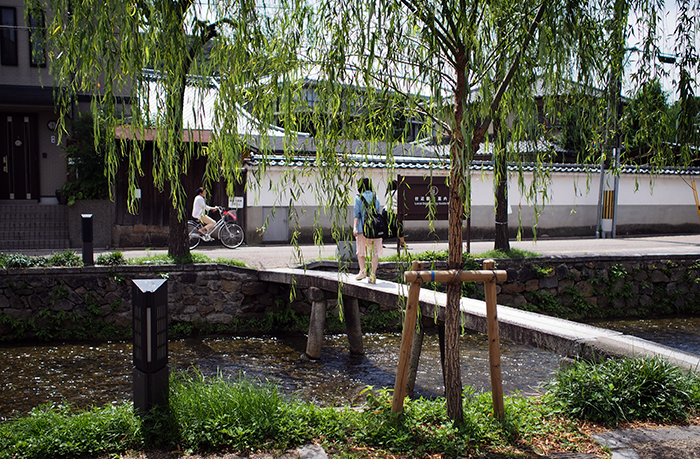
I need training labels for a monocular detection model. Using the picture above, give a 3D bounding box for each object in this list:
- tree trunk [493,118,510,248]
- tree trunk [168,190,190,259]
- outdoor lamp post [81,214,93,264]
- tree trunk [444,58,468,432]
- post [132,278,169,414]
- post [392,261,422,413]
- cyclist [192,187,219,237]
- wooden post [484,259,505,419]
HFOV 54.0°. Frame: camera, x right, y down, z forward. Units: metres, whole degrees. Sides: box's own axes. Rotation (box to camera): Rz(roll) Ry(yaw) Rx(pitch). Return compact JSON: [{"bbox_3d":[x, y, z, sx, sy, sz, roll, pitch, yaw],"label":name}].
[{"bbox_3d":[3.482,-1.023,15.800,0.360,3.105,0.360,0,2,0],"label":"tree trunk"},{"bbox_3d":[-3.522,-0.093,14.200,0.430,1.468,0.430,0,2,0],"label":"tree trunk"},{"bbox_3d":[-5.092,0.213,13.300,0.220,1.007,0.200,-1,2,-21],"label":"outdoor lamp post"},{"bbox_3d":[0.710,0.053,4.580,0.135,2.533,0.135,0,2,0],"label":"tree trunk"},{"bbox_3d":[-1.254,0.789,4.320,0.220,0.962,0.200,-1,2,-13],"label":"post"},{"bbox_3d":[0.376,0.741,4.540,0.072,1.075,0.072,8,2,0],"label":"post"},{"bbox_3d":[-3.636,-0.428,17.300,0.640,1.259,0.460,-1,2,-20],"label":"cyclist"},{"bbox_3d":[0.958,0.745,4.560,0.070,1.086,0.070,-4,2,0],"label":"wooden post"}]

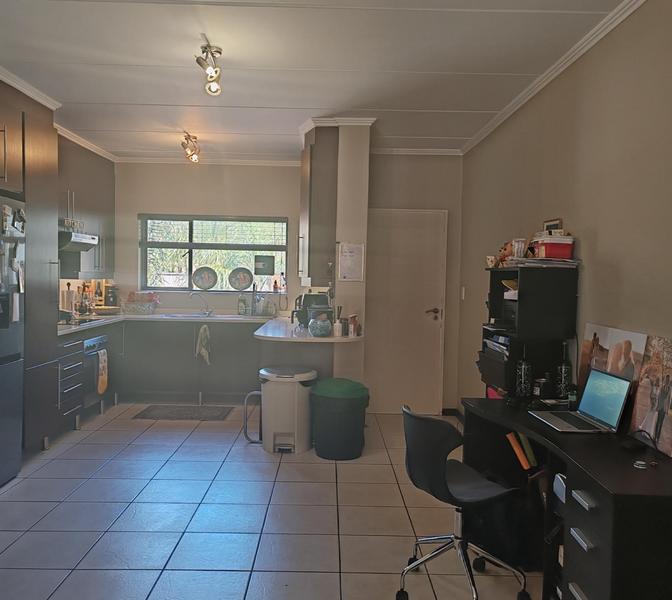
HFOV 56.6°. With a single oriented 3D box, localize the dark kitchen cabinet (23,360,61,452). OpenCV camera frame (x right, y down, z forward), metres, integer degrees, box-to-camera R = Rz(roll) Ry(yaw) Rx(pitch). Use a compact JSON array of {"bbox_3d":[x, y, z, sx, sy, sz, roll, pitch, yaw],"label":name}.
[{"bbox_3d":[-2.489,0.771,4.658,0.589,0.559,0.574,1,3,0],"label":"dark kitchen cabinet"}]

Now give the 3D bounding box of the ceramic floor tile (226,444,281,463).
[{"bbox_3d":[-0.621,1.189,4.802,0.410,0.010,0.410,1,3,-1],"label":"ceramic floor tile"}]

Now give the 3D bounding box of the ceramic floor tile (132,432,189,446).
[{"bbox_3d":[-1.463,1.170,5.258,0.412,0.010,0.412,1,3,-1],"label":"ceramic floor tile"}]

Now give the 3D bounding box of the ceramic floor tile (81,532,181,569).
[{"bbox_3d":[-1.027,1.276,3.174,0.412,0.010,0.412,1,3,-1],"label":"ceramic floor tile"}]

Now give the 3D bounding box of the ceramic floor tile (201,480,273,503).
[{"bbox_3d":[-0.616,1.244,4.013,0.412,0.010,0.412,1,3,-1],"label":"ceramic floor tile"}]

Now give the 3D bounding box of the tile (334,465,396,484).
[{"bbox_3d":[0.214,1.219,4.370,0.408,0.010,0.408,1,3,0],"label":"tile"}]

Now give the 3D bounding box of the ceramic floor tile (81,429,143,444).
[{"bbox_3d":[-1.851,1.141,5.178,0.408,0.010,0.408,1,3,0],"label":"ceramic floor tile"}]

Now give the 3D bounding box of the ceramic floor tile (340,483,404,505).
[{"bbox_3d":[0.216,1.242,3.981,0.410,0.010,0.410,1,3,-1],"label":"ceramic floor tile"}]

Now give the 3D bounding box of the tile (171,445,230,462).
[{"bbox_3d":[-1.036,1.181,4.798,0.410,0.010,0.410,1,3,-1],"label":"tile"}]

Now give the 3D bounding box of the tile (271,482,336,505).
[{"bbox_3d":[-0.196,1.232,3.956,0.408,0.010,0.408,1,3,0],"label":"tile"}]

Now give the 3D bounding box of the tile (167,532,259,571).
[{"bbox_3d":[-0.602,1.265,3.130,0.408,0.010,0.408,1,3,0],"label":"tile"}]

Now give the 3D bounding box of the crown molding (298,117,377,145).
[{"bbox_3d":[-0.005,-1.423,5.276,0.652,0.065,0.671,1,3,0],"label":"crown molding"}]

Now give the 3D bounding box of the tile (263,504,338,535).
[{"bbox_3d":[-0.195,1.271,3.599,0.412,0.010,0.412,1,3,-1],"label":"tile"}]

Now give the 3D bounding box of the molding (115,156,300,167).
[{"bbox_3d":[-1.395,-1.527,6.915,2.111,0.055,0.055,1,3,-1],"label":"molding"}]

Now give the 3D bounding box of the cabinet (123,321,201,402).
[{"bbox_3d":[-1.752,0.622,6.512,0.810,0.840,0.580,1,3,-1],"label":"cabinet"}]

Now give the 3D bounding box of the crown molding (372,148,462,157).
[{"bbox_3d":[0.774,-1.449,6.118,0.946,0.055,0.055,1,3,-1],"label":"crown molding"}]

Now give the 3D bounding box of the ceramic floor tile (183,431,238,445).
[{"bbox_3d":[-1.045,1.177,5.262,0.412,0.010,0.412,1,3,-1],"label":"ceramic floor tile"}]

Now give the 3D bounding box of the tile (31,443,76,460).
[{"bbox_3d":[-2.217,1.131,4.663,0.400,0.010,0.400,1,3,-1],"label":"tile"}]

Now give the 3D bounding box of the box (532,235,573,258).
[{"bbox_3d":[1.159,-0.281,3.335,0.160,0.105,0.190,1,3,0],"label":"box"}]

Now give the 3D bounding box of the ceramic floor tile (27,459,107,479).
[{"bbox_3d":[-1.903,1.215,4.482,0.417,0.010,0.417,1,3,0],"label":"ceramic floor tile"}]

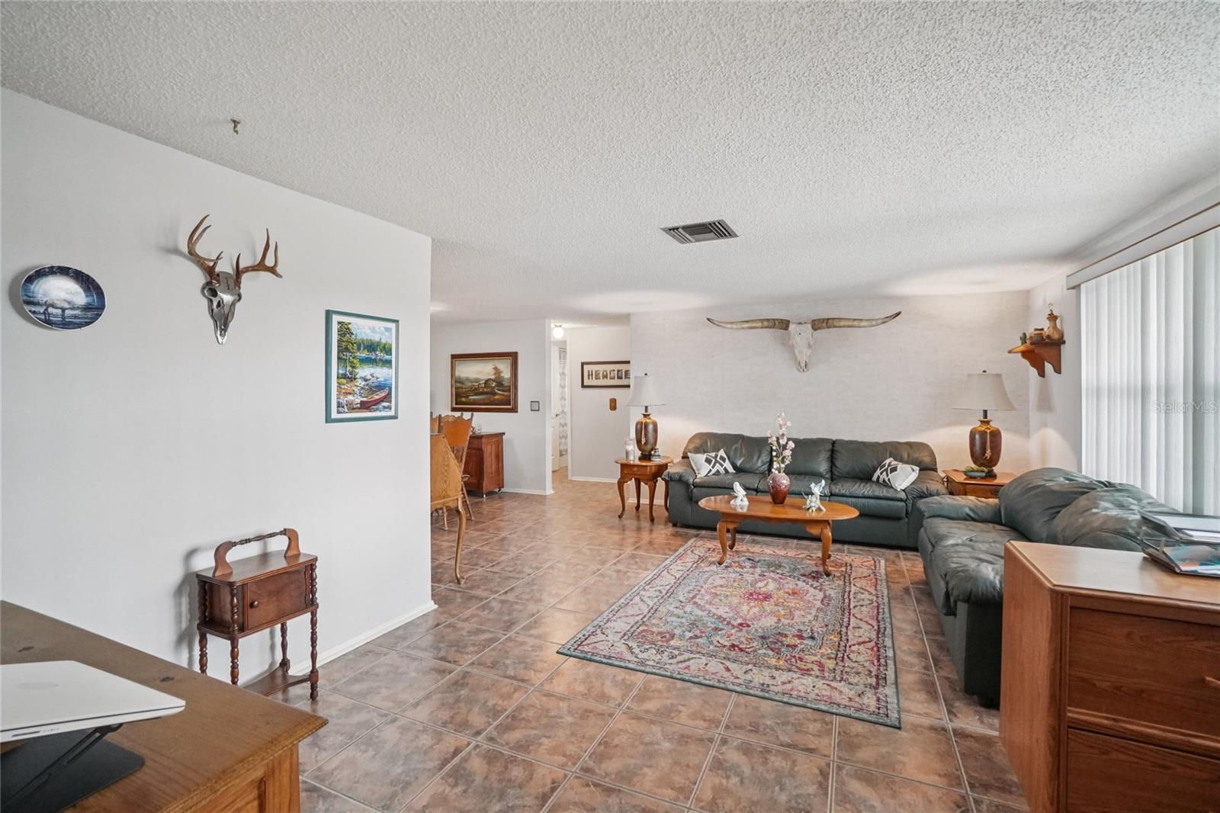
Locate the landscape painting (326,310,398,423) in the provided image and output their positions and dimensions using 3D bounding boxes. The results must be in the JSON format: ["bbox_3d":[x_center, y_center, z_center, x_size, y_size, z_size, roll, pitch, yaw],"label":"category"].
[{"bbox_3d":[-1.345,-0.212,2.809,0.029,0.588,0.480,0,1,24],"label":"landscape painting"}]

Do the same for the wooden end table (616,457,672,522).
[{"bbox_3d":[0.409,0.931,5.819,0.559,0.598,0.647,0,1,24],"label":"wooden end table"}]

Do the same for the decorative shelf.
[{"bbox_3d":[3.686,-0.406,4.406,0.245,0.265,0.676,0,1,24],"label":"decorative shelf"}]

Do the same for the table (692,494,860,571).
[{"bbox_3d":[1.372,1.049,4.162,1.225,0.461,0.686,0,1,24],"label":"table"}]

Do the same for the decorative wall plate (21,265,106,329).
[{"bbox_3d":[-1.827,-0.363,1.704,0.029,0.210,0.208,1,2,26],"label":"decorative wall plate"}]

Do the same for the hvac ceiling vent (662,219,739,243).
[{"bbox_3d":[0.568,-1.077,3.168,0.387,0.029,0.382,0,1,24],"label":"hvac ceiling vent"}]

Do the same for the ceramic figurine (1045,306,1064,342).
[{"bbox_3d":[3.523,-0.657,4.039,0.118,0.274,0.118,1,2,26],"label":"ceramic figurine"}]

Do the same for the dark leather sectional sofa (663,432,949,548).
[{"bbox_3d":[1.904,0.796,5.200,2.568,0.902,0.960,0,1,24],"label":"dark leather sectional sofa"}]

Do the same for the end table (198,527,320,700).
[{"bbox_3d":[-1.495,0.942,2.193,0.245,0.774,0.392,1,2,26],"label":"end table"}]

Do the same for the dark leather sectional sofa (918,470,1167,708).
[{"bbox_3d":[2.453,0.864,3.060,0.951,0.862,2.205,1,2,26],"label":"dark leather sectional sofa"}]

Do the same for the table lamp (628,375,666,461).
[{"bbox_3d":[0.396,0.119,5.648,0.431,0.951,0.431,0,2,0],"label":"table lamp"}]

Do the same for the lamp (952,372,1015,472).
[{"bbox_3d":[3.383,0.145,4.593,0.431,0.951,0.431,1,2,26],"label":"lamp"}]

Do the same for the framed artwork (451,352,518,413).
[{"bbox_3d":[-1.794,-0.334,7.223,1.127,0.823,0.049,1,2,24],"label":"framed artwork"}]

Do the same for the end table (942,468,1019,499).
[{"bbox_3d":[3.413,0.952,4.595,0.588,0.588,0.676,0,1,24],"label":"end table"}]

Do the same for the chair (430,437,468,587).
[{"bbox_3d":[-1.396,0.735,3.704,0.588,1.098,0.412,1,2,26],"label":"chair"}]

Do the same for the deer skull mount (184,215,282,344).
[{"bbox_3d":[-1.530,-0.510,2.083,0.225,0.510,0.363,1,2,26],"label":"deer skull mount"}]

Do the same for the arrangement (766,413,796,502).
[{"bbox_3d":[1.447,0.432,4.348,0.235,0.770,0.216,0,1,24],"label":"arrangement"}]

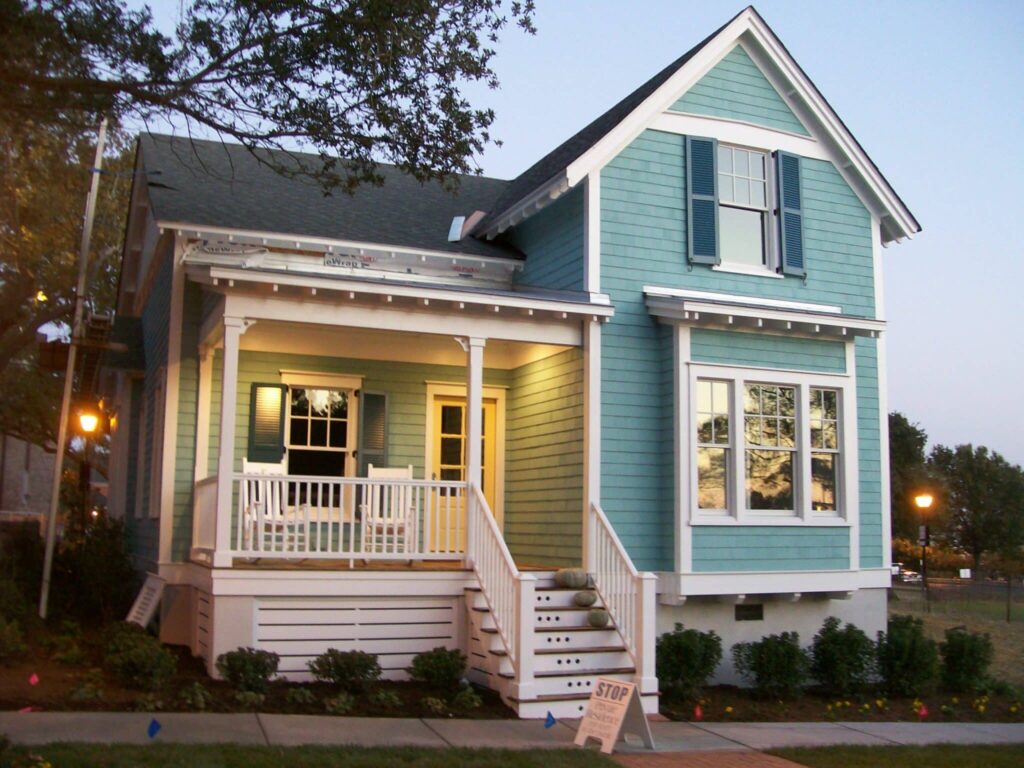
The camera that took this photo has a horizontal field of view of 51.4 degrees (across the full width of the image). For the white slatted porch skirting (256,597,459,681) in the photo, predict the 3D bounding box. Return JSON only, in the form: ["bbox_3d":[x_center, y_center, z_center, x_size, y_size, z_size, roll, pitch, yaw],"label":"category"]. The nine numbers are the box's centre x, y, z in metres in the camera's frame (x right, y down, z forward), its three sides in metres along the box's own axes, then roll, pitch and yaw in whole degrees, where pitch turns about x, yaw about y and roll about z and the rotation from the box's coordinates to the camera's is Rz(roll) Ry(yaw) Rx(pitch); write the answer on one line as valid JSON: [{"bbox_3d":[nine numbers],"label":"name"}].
[{"bbox_3d":[-1.586,2.668,11.176,2.168,0.864,0.050,4,-8,-21],"label":"white slatted porch skirting"}]

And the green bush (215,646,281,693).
[{"bbox_3d":[-2.543,2.722,10.281,0.610,0.480,0.580,4,-8,-23],"label":"green bush"}]

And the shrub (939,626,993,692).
[{"bbox_3d":[5.553,3.355,13.016,0.620,0.760,0.620,4,-8,-21],"label":"shrub"}]

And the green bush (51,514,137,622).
[{"bbox_3d":[-5.294,2.363,13.519,1.040,1.326,1.020,4,-8,-22],"label":"green bush"}]

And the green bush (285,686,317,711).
[{"bbox_3d":[-1.850,2.729,9.335,0.270,0.190,0.260,4,-8,-21],"label":"green bush"}]

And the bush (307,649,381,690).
[{"bbox_3d":[-1.687,2.850,10.707,0.740,0.450,0.680,4,-8,-23],"label":"bush"}]

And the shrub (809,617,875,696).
[{"bbox_3d":[3.980,3.264,12.908,0.800,0.970,0.800,4,-8,-23],"label":"shrub"}]

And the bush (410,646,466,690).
[{"bbox_3d":[-0.746,2.839,10.601,0.561,0.459,0.541,1,-7,0],"label":"bush"}]

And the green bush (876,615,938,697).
[{"bbox_3d":[4.720,3.226,12.749,0.720,0.920,0.700,4,-8,-21],"label":"green bush"}]

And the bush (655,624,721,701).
[{"bbox_3d":[1.863,2.983,11.487,0.704,0.816,0.673,1,-7,0],"label":"bush"}]

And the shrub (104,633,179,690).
[{"bbox_3d":[-3.409,2.553,9.840,0.620,0.490,0.600,4,-8,-21],"label":"shrub"}]

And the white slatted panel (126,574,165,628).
[{"bbox_3d":[-4.199,2.629,12.214,0.480,0.870,0.600,7,-9,-39],"label":"white slatted panel"}]

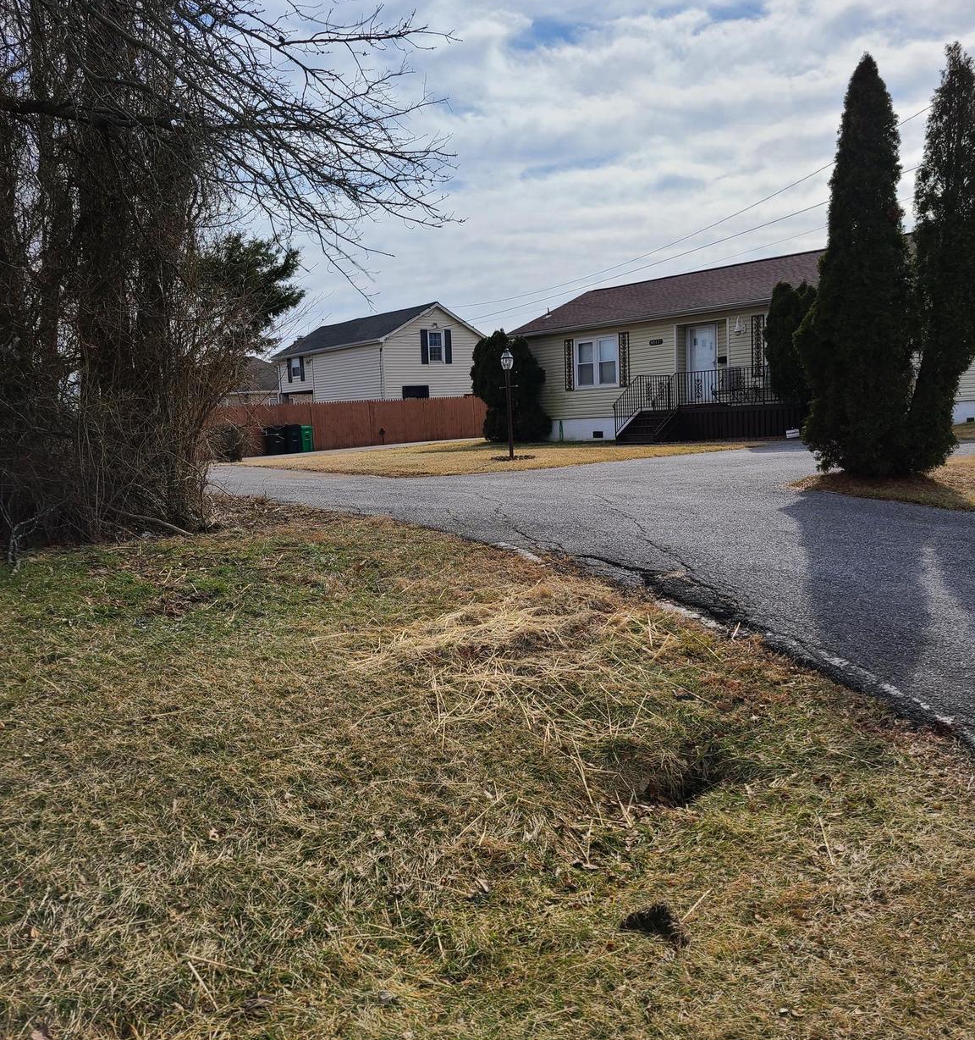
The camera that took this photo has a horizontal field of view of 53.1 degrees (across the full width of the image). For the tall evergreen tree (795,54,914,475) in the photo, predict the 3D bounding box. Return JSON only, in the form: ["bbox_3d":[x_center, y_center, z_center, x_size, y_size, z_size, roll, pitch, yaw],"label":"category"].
[{"bbox_3d":[4.695,-3.189,12.334,1.550,5.160,1.500,0,6,21],"label":"tall evergreen tree"}]

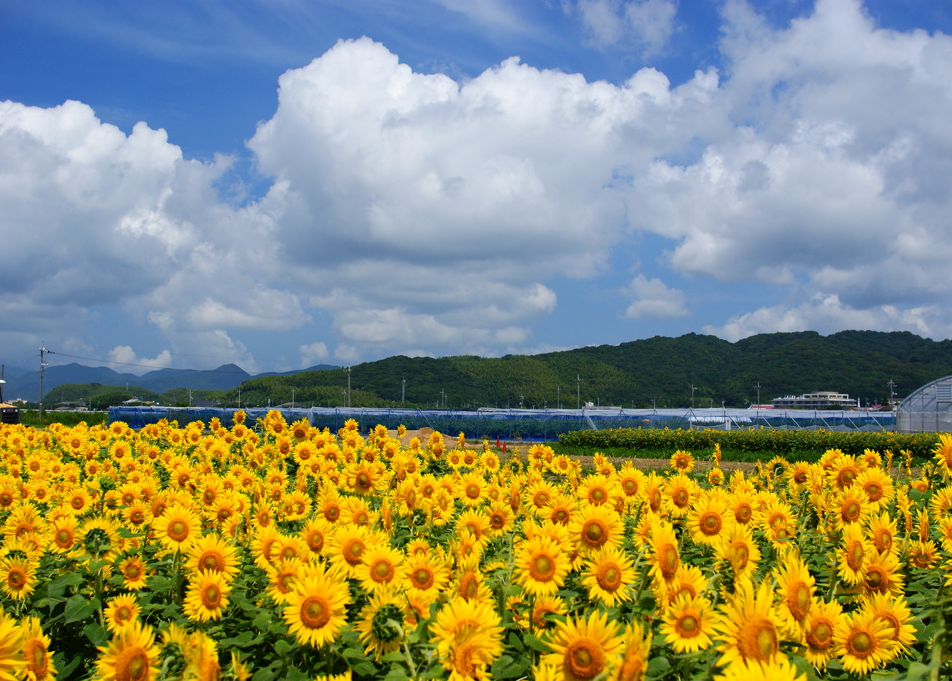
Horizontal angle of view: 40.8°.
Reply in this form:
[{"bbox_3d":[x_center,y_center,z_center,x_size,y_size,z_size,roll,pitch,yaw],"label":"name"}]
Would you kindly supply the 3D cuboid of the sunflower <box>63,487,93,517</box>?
[{"bbox_3d":[-2.558,1.033,8.209,0.190,0.190,0.070,1,-11,-20],"label":"sunflower"}]

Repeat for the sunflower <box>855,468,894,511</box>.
[{"bbox_3d":[2.125,0.795,6.820,0.213,0.229,0.089,0,2,5],"label":"sunflower"}]

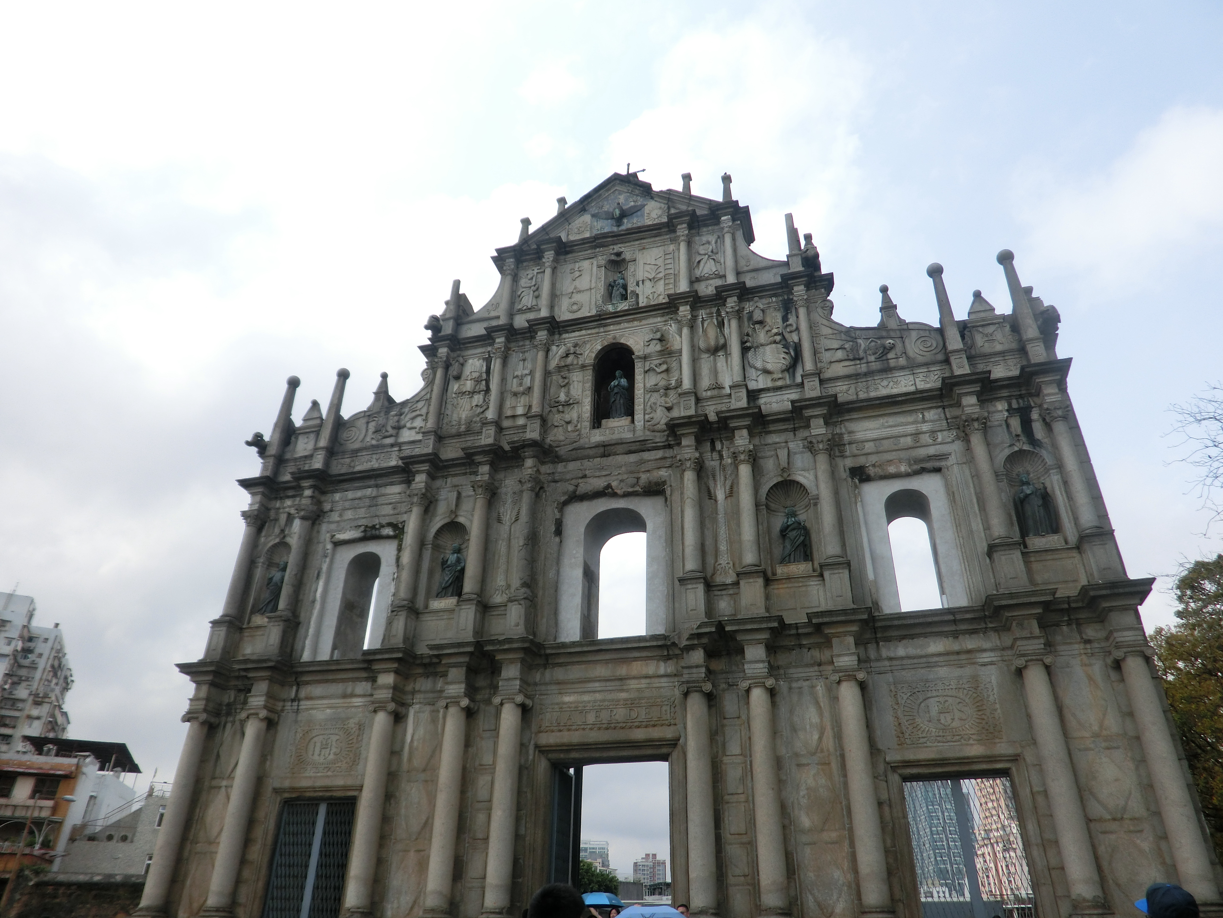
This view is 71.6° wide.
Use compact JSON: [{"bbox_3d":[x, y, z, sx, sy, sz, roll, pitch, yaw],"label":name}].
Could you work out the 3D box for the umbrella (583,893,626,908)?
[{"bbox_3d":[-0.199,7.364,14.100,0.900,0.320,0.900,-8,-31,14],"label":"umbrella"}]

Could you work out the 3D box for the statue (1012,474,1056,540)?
[{"bbox_3d":[10.096,1.128,20.275,0.821,1.790,0.547,-8,-31,14],"label":"statue"}]

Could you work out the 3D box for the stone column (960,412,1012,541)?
[{"bbox_3d":[8.714,0.371,19.561,0.600,3.296,0.600,-8,-32,15],"label":"stone column"}]

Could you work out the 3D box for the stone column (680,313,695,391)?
[{"bbox_3d":[2.199,-2.982,24.566,0.430,2.800,0.430,-8,-31,14],"label":"stone column"}]

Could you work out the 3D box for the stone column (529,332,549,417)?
[{"bbox_3d":[-2.212,-2.592,26.222,0.445,2.964,0.445,0,-30,0],"label":"stone column"}]

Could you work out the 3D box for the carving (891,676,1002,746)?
[{"bbox_3d":[7.242,5.441,18.354,2.109,1.334,0.125,-8,-31,14],"label":"carving"}]

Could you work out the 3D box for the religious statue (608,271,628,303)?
[{"bbox_3d":[0.246,-5.599,27.897,0.661,1.459,0.456,-8,-31,14],"label":"religious statue"}]

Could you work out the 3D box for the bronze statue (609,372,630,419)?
[{"bbox_3d":[0.222,-2.003,25.545,0.660,1.750,0.550,-8,-31,14],"label":"bronze statue"}]

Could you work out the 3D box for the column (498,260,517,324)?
[{"bbox_3d":[-3.345,-5.424,27.447,0.371,2.534,0.371,0,-29,0],"label":"column"}]

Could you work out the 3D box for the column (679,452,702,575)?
[{"bbox_3d":[2.088,1.383,22.107,0.616,3.420,0.616,-8,-31,14],"label":"column"}]

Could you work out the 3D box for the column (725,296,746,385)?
[{"bbox_3d":[3.532,-3.421,23.873,0.460,3.126,0.460,-8,-32,15],"label":"column"}]

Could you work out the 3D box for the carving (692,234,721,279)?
[{"bbox_3d":[2.952,-6.218,26.027,0.875,1.607,0.206,-8,-30,14],"label":"carving"}]

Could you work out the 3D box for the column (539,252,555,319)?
[{"bbox_3d":[-2.064,-5.502,27.677,0.420,2.900,0.420,-8,-31,14],"label":"column"}]

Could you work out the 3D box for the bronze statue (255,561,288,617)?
[{"bbox_3d":[-9.854,3.735,24.931,0.740,1.690,0.580,-8,-31,14],"label":"bronze statue"}]

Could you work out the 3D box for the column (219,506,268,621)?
[{"bbox_3d":[-11.072,3.168,25.528,0.627,3.454,0.627,-8,-31,14],"label":"column"}]

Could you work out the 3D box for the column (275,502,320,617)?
[{"bbox_3d":[-8.882,2.827,24.007,0.515,3.224,0.515,-8,-30,14],"label":"column"}]

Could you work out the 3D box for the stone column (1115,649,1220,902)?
[{"bbox_3d":[10.354,5.822,15.591,0.740,4.660,0.740,-8,-32,15],"label":"stone column"}]

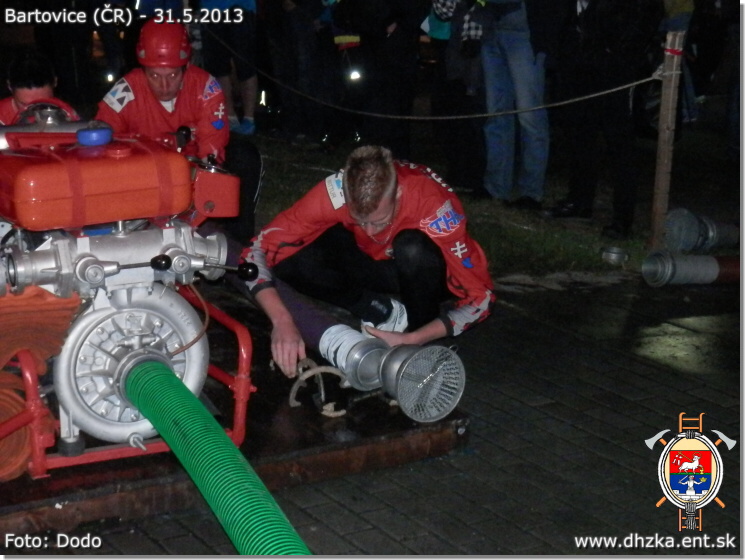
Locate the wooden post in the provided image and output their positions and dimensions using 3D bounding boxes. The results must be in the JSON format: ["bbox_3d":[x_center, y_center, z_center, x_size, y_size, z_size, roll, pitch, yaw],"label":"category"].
[{"bbox_3d":[1.275,-0.610,6.850,0.065,0.960,0.060,10,15,29],"label":"wooden post"}]

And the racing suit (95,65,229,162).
[{"bbox_3d":[-0.805,-0.596,6.030,0.520,0.460,0.440,-1,14,-10],"label":"racing suit"}]

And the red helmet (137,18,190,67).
[{"bbox_3d":[-0.791,-0.895,5.950,0.210,0.180,0.265,0,26,-8],"label":"red helmet"}]

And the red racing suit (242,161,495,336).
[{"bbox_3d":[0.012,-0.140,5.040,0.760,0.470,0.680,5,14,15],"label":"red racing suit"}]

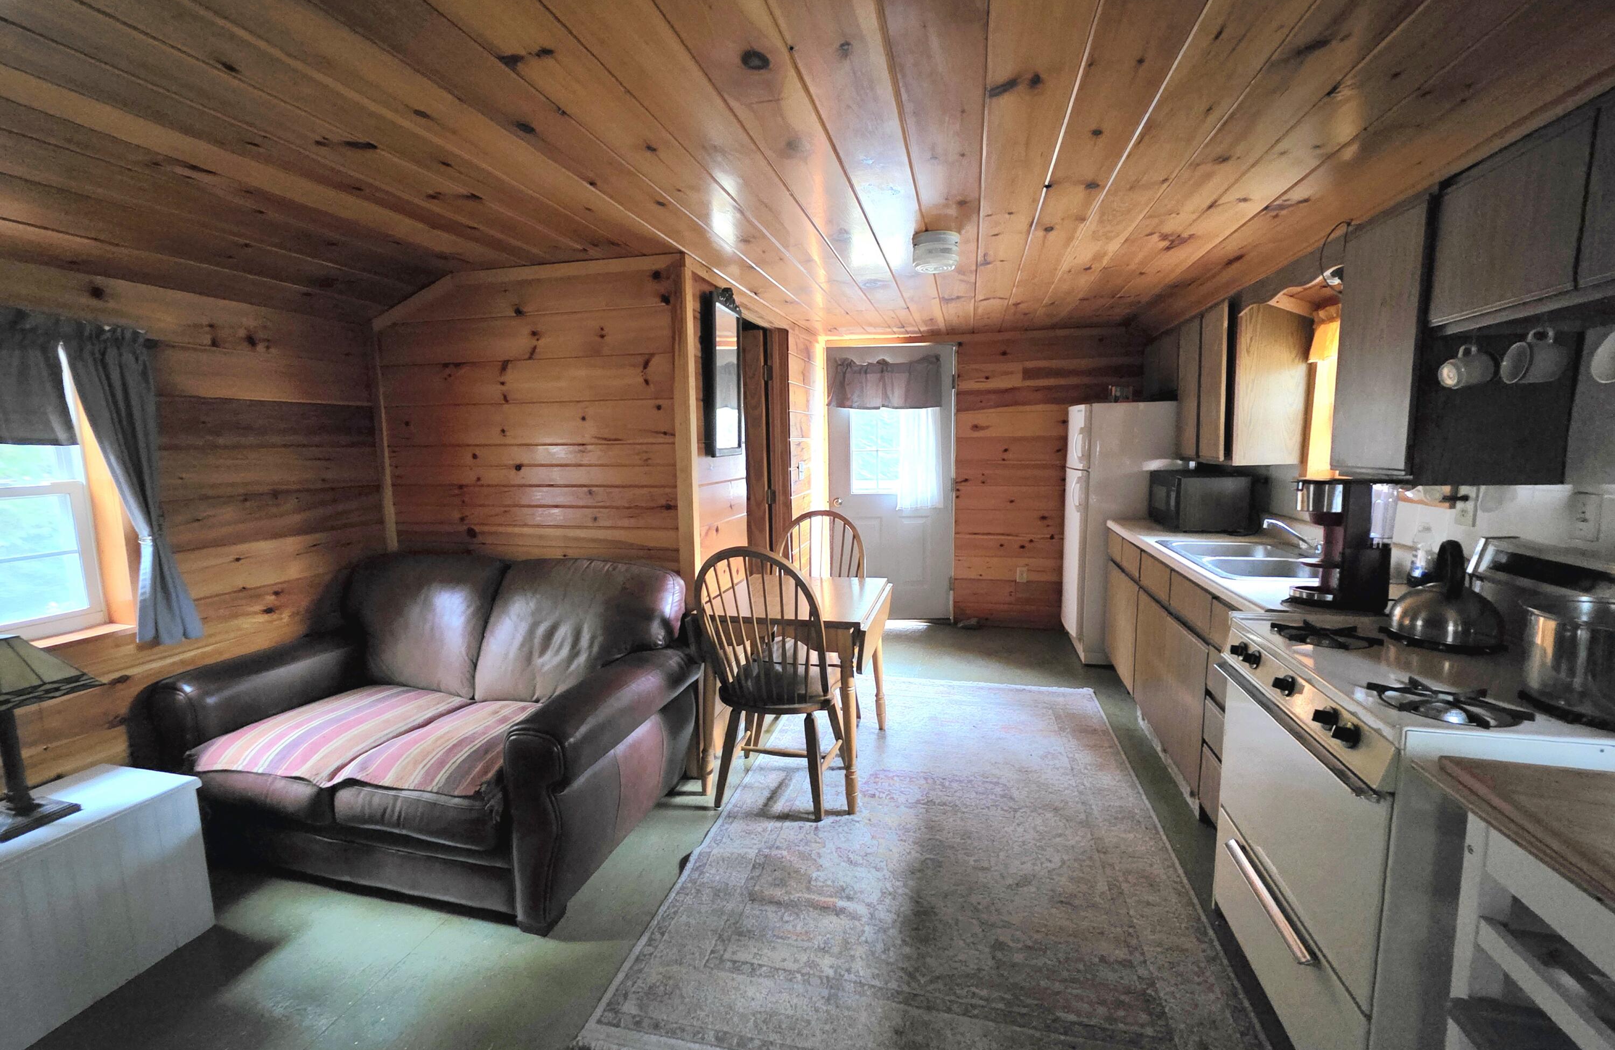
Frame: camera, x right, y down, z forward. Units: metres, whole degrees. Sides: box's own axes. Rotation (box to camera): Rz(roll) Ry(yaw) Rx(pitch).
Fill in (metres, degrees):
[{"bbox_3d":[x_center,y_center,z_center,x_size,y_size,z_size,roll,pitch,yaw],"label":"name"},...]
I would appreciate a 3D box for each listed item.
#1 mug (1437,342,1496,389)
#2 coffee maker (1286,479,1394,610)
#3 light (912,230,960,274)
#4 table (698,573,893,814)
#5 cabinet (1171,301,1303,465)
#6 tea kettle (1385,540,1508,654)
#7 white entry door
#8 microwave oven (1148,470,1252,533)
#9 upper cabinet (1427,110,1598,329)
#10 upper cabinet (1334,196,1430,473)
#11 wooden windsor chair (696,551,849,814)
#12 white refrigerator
[{"bbox_3d":[1.618,-0.395,1.482,0.085,0.108,0.078,-13,6,10],"label":"mug"},{"bbox_3d":[1.526,0.059,1.754,0.240,0.362,0.165,3,9,27],"label":"coffee maker"},{"bbox_3d":[0.484,-1.016,2.263,0.170,0.100,0.170,1,8,15],"label":"light"},{"bbox_3d":[-0.017,0.677,2.679,0.705,0.757,0.735,1,8,15],"label":"table"},{"bbox_3d":[2.161,-0.702,3.042,0.305,0.762,0.780,1,8,15],"label":"cabinet"},{"bbox_3d":[1.496,0.149,1.435,0.190,0.225,0.195,4,9,32],"label":"tea kettle"},{"bbox_3d":[0.621,-0.279,4.485,0.900,2.015,0.050,-1,8,1],"label":"white entry door"},{"bbox_3d":[2.102,-0.131,3.272,0.340,0.276,0.450,0,8,11],"label":"microwave oven"},{"bbox_3d":[1.712,-0.649,1.330,0.310,0.375,0.410,1,8,15],"label":"upper cabinet"},{"bbox_3d":[1.818,-0.513,1.740,0.310,0.762,0.400,1,8,15],"label":"upper cabinet"},{"bbox_3d":[-0.115,0.572,2.395,0.480,1.040,0.530,0,8,12],"label":"wooden windsor chair"},{"bbox_3d":[2.060,0.043,3.881,0.740,1.590,0.650,1,8,15],"label":"white refrigerator"}]

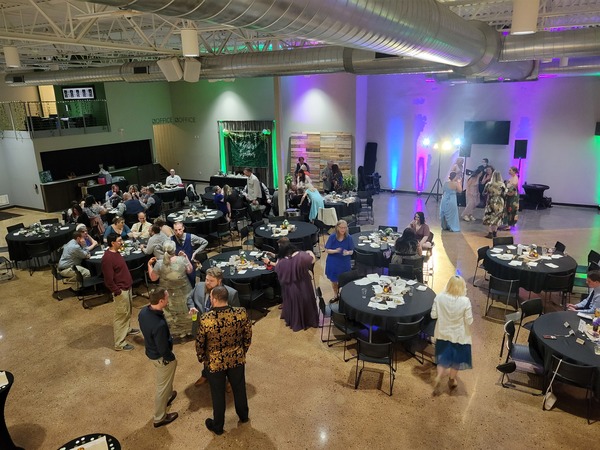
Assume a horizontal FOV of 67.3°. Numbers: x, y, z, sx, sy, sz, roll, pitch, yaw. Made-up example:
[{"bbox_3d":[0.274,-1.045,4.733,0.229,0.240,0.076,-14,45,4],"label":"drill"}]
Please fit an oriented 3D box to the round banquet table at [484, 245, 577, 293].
[{"bbox_3d":[4.399,0.984,8.682,1.550,0.760,1.550,-1,16,0],"label":"round banquet table"}]

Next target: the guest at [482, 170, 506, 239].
[{"bbox_3d":[5.308,-0.562,12.268,0.580,1.760,0.450,2,16,12],"label":"guest"}]

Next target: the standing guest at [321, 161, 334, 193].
[{"bbox_3d":[1.028,-1.283,15.224,0.520,1.760,0.400,-3,16,-5],"label":"standing guest"}]

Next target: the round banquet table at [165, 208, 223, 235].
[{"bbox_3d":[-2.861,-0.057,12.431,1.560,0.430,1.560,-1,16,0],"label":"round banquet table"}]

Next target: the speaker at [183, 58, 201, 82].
[{"bbox_3d":[-2.573,-3.697,10.786,0.400,0.570,0.360,-10,42,-29],"label":"speaker"}]

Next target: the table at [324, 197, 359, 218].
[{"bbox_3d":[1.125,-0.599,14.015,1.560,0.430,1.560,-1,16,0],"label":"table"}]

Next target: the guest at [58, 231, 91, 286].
[{"bbox_3d":[-4.662,0.763,9.423,0.800,1.220,0.520,-7,17,-19],"label":"guest"}]

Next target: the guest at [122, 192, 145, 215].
[{"bbox_3d":[-4.961,-0.385,13.513,0.580,1.240,0.750,-12,19,-34],"label":"guest"}]

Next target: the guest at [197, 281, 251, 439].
[{"bbox_3d":[-0.874,1.557,5.247,0.600,1.810,0.420,-7,17,-17],"label":"guest"}]

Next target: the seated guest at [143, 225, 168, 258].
[{"bbox_3d":[-3.121,0.602,9.841,0.750,1.250,0.530,3,17,17],"label":"seated guest"}]

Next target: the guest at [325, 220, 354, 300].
[{"bbox_3d":[0.755,0.675,8.527,0.540,1.630,0.380,-5,17,-11],"label":"guest"}]

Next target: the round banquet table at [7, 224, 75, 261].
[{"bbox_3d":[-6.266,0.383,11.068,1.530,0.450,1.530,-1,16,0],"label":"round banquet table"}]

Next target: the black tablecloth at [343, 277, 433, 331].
[{"bbox_3d":[1.407,1.454,7.256,1.530,0.760,1.530,-2,16,0],"label":"black tablecloth"}]

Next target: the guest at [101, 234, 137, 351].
[{"bbox_3d":[-2.920,1.059,7.274,0.480,1.820,0.540,-6,17,-14],"label":"guest"}]

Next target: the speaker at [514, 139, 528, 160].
[{"bbox_3d":[7.181,-2.451,14.708,0.400,0.620,0.370,5,17,23],"label":"speaker"}]

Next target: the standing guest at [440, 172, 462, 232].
[{"bbox_3d":[4.276,-0.654,12.653,0.540,1.660,0.420,3,17,17],"label":"standing guest"}]

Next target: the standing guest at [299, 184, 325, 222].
[{"bbox_3d":[0.346,-0.642,13.702,0.720,1.320,0.520,11,20,37],"label":"standing guest"}]

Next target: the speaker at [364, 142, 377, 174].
[{"bbox_3d":[2.751,-2.568,17.538,0.420,1.300,0.380,12,18,27],"label":"speaker"}]

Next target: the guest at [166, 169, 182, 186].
[{"bbox_3d":[-4.562,-1.369,16.460,0.570,1.300,0.750,-3,17,-3],"label":"guest"}]

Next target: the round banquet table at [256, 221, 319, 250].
[{"bbox_3d":[-0.291,0.462,10.862,1.530,0.760,1.530,-2,17,0],"label":"round banquet table"}]

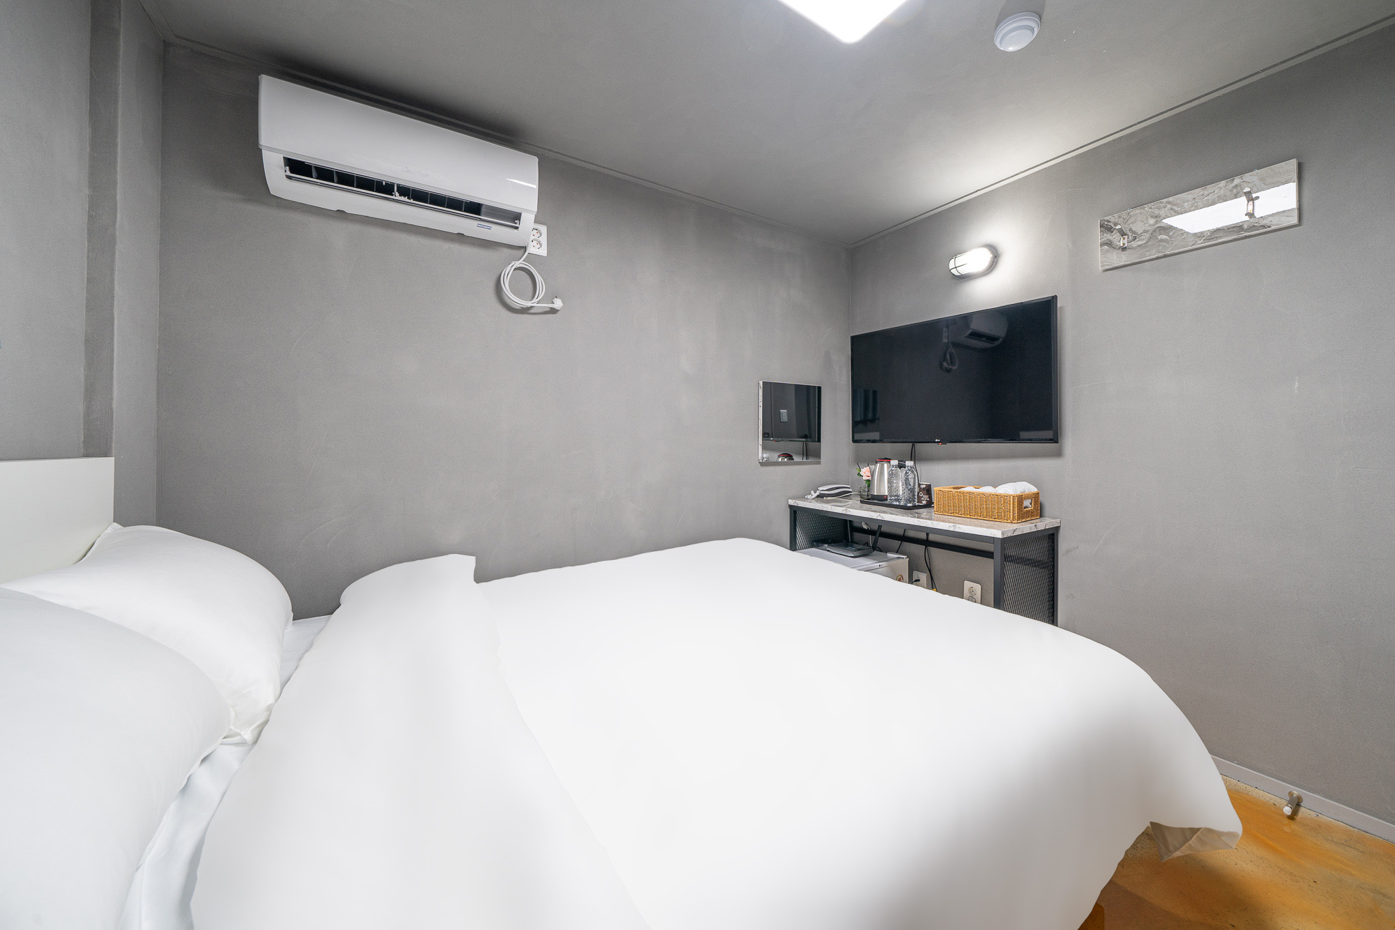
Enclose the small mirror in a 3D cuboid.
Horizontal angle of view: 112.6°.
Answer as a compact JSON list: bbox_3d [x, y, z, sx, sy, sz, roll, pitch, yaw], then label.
[{"bbox_3d":[0.500,-0.218,2.471,0.400,0.415,0.030,-1,2,-30],"label":"small mirror"}]

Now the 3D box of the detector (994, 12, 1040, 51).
[{"bbox_3d":[0.908,-1.220,1.323,0.107,0.034,0.107,0,2,0],"label":"detector"}]

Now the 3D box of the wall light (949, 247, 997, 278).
[{"bbox_3d":[1.229,-0.913,2.100,0.090,0.108,0.194,-1,2,-34],"label":"wall light"}]

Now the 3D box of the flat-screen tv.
[{"bbox_3d":[1.155,-0.396,2.225,0.060,0.570,0.952,-1,2,-34],"label":"flat-screen tv"}]

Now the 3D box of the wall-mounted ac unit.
[{"bbox_3d":[-0.916,-0.926,1.522,0.725,0.270,0.200,-1,2,-30],"label":"wall-mounted ac unit"}]

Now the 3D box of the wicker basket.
[{"bbox_3d":[1.231,0.161,1.981,0.253,0.112,0.309,-1,2,-34],"label":"wicker basket"}]

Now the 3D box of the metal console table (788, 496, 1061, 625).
[{"bbox_3d":[0.967,0.596,2.167,0.499,0.783,1.014,-1,2,-34],"label":"metal console table"}]

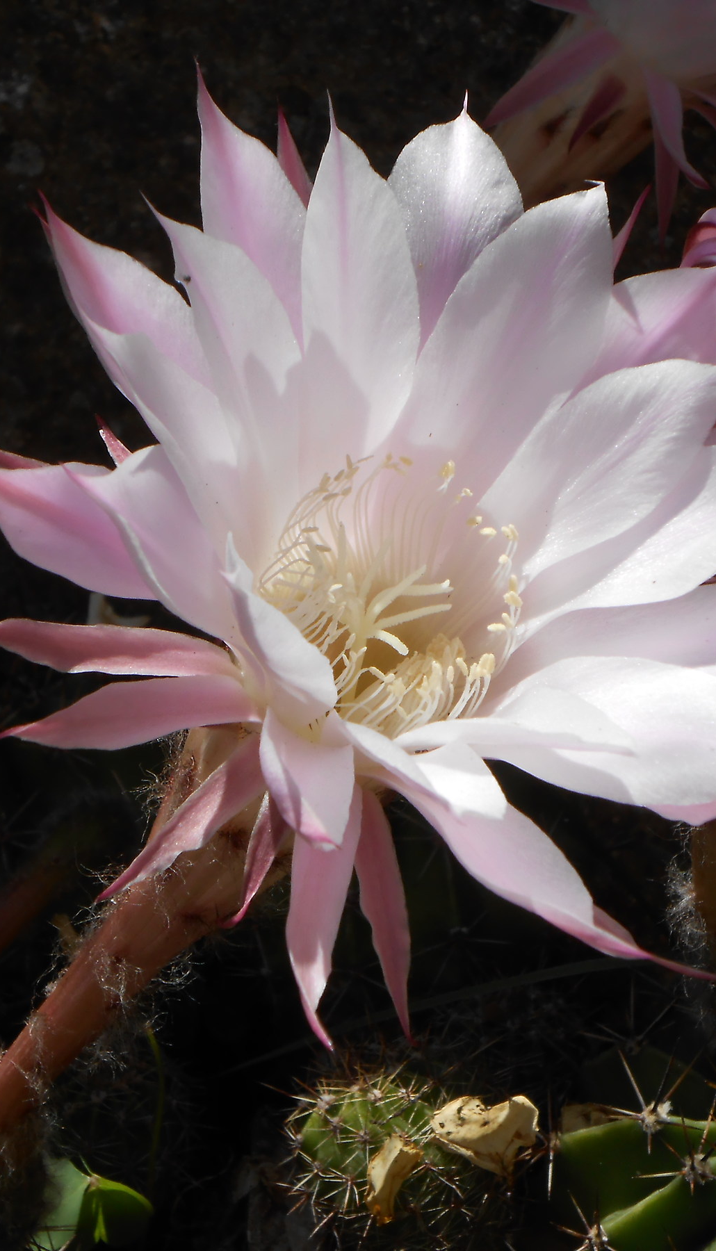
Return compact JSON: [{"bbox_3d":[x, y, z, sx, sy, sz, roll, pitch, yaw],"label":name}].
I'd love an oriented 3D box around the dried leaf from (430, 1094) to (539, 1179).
[{"bbox_3d":[0.018,0.073,0.560,0.015,0.011,0.009,0,27,0],"label":"dried leaf"}]

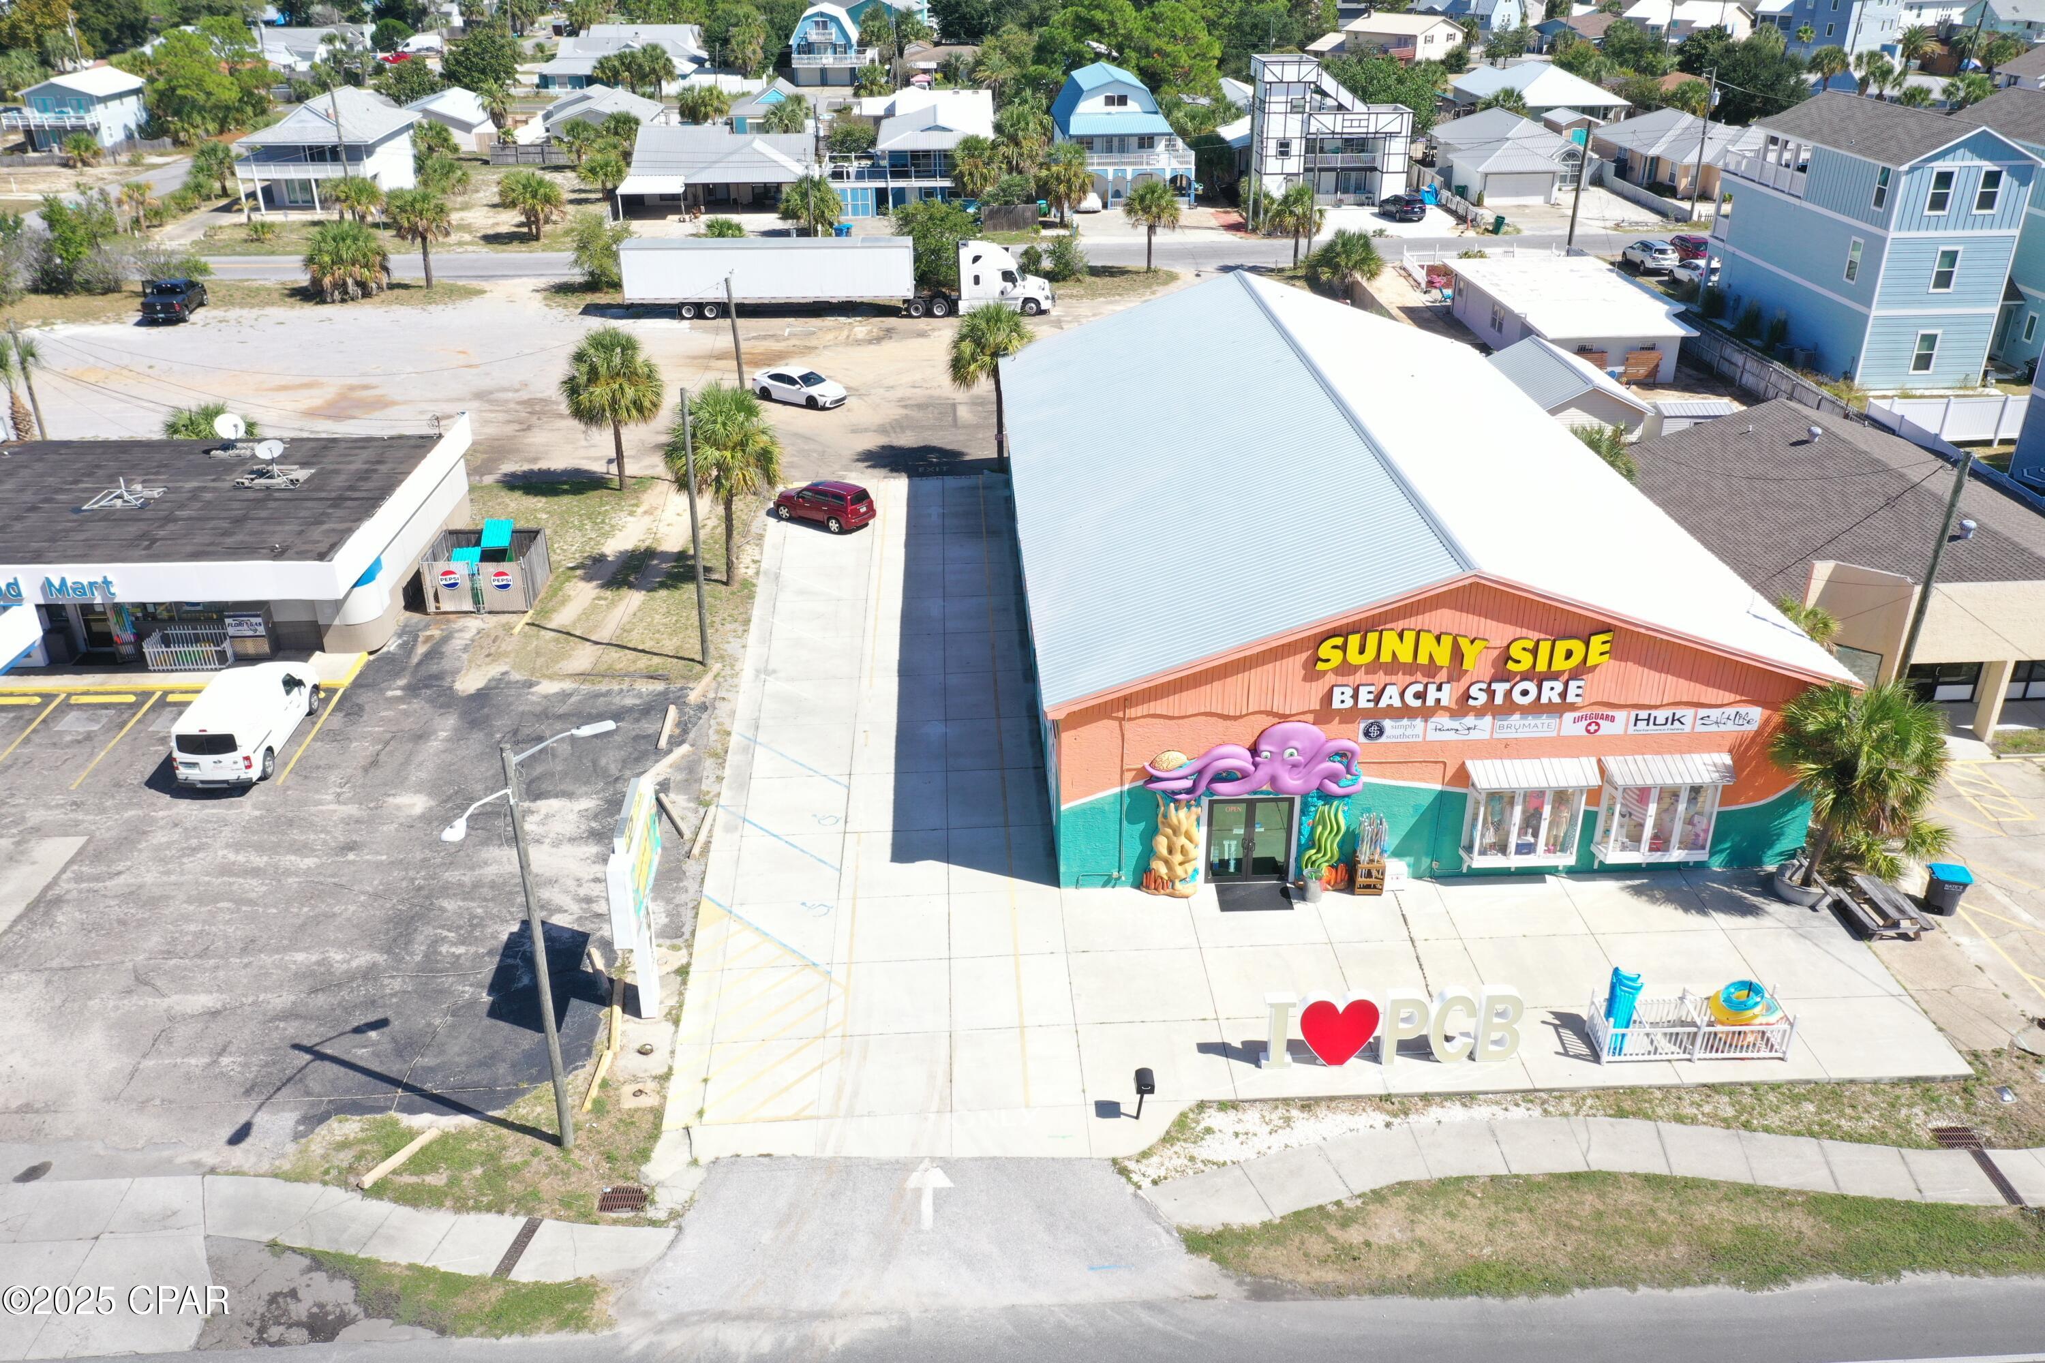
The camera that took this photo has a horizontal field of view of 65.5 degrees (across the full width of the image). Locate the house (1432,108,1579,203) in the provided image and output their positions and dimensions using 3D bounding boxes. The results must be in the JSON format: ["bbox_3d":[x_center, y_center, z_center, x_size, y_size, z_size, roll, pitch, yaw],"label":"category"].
[{"bbox_3d":[39.720,-43.176,129.753,11.860,5.070,22.710,-1,27,-2],"label":"house"}]

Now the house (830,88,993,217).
[{"bbox_3d":[-8.309,-40.806,122.497,12.600,6.300,22.000,-2,27,-2],"label":"house"}]

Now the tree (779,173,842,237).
[{"bbox_3d":[-14.223,-32.339,108.121,4.200,4.250,4.200,-2,27,-2],"label":"tree"}]

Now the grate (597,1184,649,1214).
[{"bbox_3d":[-7.479,9.723,29.789,0.920,0.060,0.680,-2,27,-2],"label":"grate"}]

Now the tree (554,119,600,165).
[{"bbox_3d":[-38.699,-46.819,137.788,3.900,4.300,3.900,-1,27,0],"label":"tree"}]

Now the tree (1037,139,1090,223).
[{"bbox_3d":[2.835,-34.640,110.768,3.700,5.750,3.700,-2,27,-2],"label":"tree"}]

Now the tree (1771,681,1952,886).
[{"bbox_3d":[19.292,2.476,36.918,4.040,5.310,3.920,-2,27,-2],"label":"tree"}]

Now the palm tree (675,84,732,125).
[{"bbox_3d":[-31.864,-57.448,158.732,5.200,4.300,5.000,-1,27,0],"label":"palm tree"}]

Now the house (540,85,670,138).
[{"bbox_3d":[-40.121,-53.880,151.891,11.500,4.200,18.700,-2,27,-2],"label":"house"}]

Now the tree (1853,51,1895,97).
[{"bbox_3d":[87.514,-62.014,163.798,4.100,5.550,4.100,-2,27,-2],"label":"tree"}]

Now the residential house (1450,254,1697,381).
[{"bbox_3d":[28.212,-18.997,83.228,7.900,2.700,17.400,-2,27,-2],"label":"residential house"}]

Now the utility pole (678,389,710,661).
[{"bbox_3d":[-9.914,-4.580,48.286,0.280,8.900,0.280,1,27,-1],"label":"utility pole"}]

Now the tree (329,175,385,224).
[{"bbox_3d":[-48.043,-34.645,114.794,4.100,3.400,4.100,-2,27,-2],"label":"tree"}]

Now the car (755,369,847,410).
[{"bbox_3d":[-10.497,-13.970,75.212,4.900,1.440,1.850,15,31,29],"label":"car"}]

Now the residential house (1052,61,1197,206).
[{"bbox_3d":[7.542,-41.874,121.602,10.000,8.900,13.800,-1,27,-1],"label":"residential house"}]

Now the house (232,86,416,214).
[{"bbox_3d":[-53.254,-41.333,122.814,9.800,7.700,14.600,0,27,1],"label":"house"}]

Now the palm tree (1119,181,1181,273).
[{"bbox_3d":[7.807,-27.920,97.448,3.610,5.650,3.610,-2,27,-2],"label":"palm tree"}]

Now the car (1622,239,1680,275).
[{"bbox_3d":[39.252,-26.757,99.483,1.930,1.740,4.950,-2,27,-2],"label":"car"}]

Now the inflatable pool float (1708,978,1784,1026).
[{"bbox_3d":[15.093,6.737,33.252,1.300,0.650,1.050,-1,27,-2],"label":"inflatable pool float"}]

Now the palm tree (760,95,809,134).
[{"bbox_3d":[-21.938,-51.859,147.639,4.160,4.870,4.160,-1,27,-2],"label":"palm tree"}]

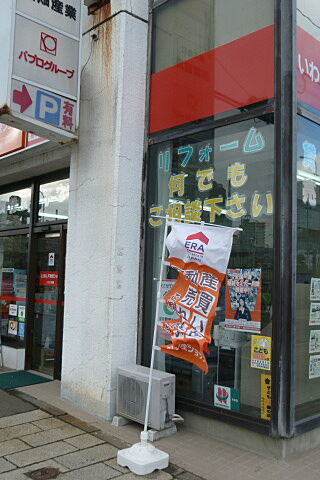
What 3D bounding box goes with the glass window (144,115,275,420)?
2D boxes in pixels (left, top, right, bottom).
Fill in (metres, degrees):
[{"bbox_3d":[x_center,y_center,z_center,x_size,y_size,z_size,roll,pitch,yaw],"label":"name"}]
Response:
[{"bbox_3d":[0.458,0.260,5.004,0.062,2.890,1.806,6,-6,-43],"label":"glass window"}]

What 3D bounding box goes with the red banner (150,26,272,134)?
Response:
[{"bbox_3d":[0.508,-1.712,5.132,0.031,0.743,1.796,6,-6,-43],"label":"red banner"}]

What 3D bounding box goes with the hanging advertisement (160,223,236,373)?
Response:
[{"bbox_3d":[0.310,0.507,4.150,0.619,1.342,0.206,6,-5,-17],"label":"hanging advertisement"}]

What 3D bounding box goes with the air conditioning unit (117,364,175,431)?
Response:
[{"bbox_3d":[-0.156,1.630,4.879,0.671,0.490,0.248,-3,-6,44],"label":"air conditioning unit"}]

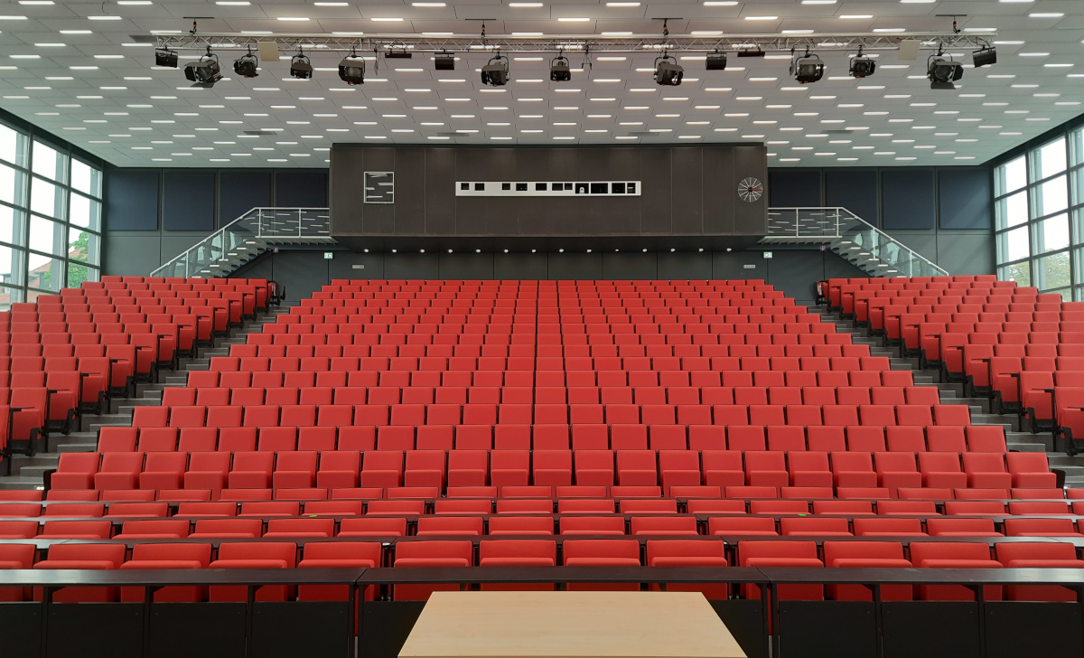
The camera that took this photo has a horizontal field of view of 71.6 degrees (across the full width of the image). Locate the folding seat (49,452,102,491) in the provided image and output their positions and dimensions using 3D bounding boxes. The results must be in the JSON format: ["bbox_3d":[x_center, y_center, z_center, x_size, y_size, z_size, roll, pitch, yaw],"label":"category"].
[{"bbox_3d":[-6.203,2.003,9.962,0.525,0.700,0.330,0,-4,-4],"label":"folding seat"}]

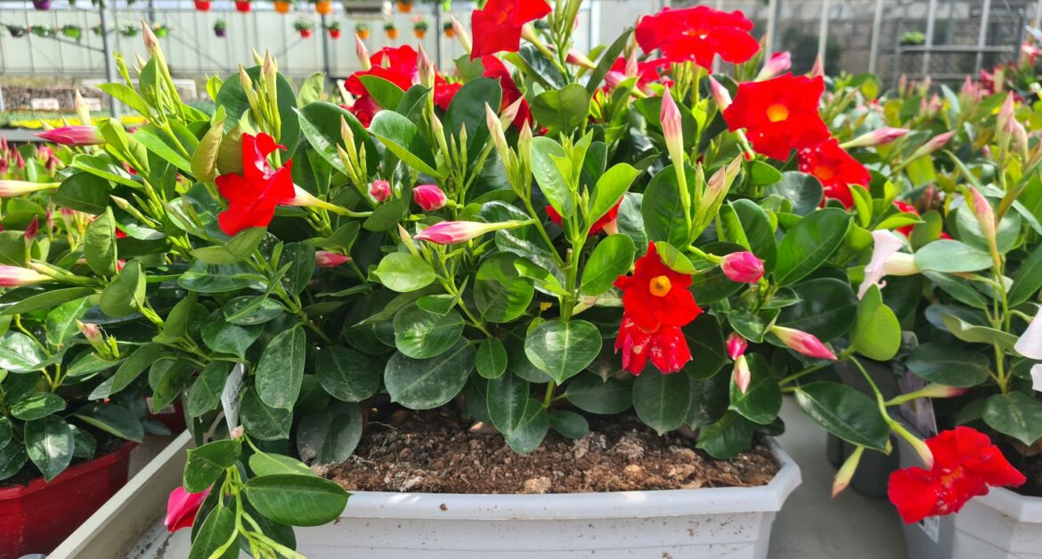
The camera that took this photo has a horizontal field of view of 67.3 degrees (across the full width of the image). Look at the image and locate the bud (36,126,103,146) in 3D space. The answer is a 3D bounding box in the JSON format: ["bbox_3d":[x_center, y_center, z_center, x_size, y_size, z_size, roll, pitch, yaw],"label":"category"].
[{"bbox_3d":[-0.357,-0.114,0.620,0.056,0.016,0.016,3,0,-11],"label":"bud"}]

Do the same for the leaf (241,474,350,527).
[{"bbox_3d":[-0.161,0.158,0.560,0.077,0.040,0.016,5,-30,3],"label":"leaf"}]

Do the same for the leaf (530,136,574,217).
[{"bbox_3d":[0.024,-0.082,0.620,0.033,0.068,0.015,-18,-9,-23],"label":"leaf"}]

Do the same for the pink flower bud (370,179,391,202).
[{"bbox_3d":[-0.125,-0.079,0.700,0.021,0.021,0.035,0,-6,-6],"label":"pink flower bud"}]

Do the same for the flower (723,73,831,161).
[{"bbox_3d":[0.224,-0.142,0.685,0.090,0.080,0.034,-2,-13,11],"label":"flower"}]

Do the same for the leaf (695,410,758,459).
[{"bbox_3d":[0.172,0.129,0.655,0.055,0.014,0.040,-32,56,-16],"label":"leaf"}]

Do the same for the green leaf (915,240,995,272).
[{"bbox_3d":[0.343,-0.018,0.620,0.064,0.012,0.037,5,42,-8],"label":"green leaf"}]

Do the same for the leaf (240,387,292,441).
[{"bbox_3d":[-0.198,0.103,0.612,0.039,0.056,0.013,-26,-23,-8],"label":"leaf"}]

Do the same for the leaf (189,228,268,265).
[{"bbox_3d":[-0.219,-0.024,0.585,0.055,0.020,0.045,-24,30,-29],"label":"leaf"}]

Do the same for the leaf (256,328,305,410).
[{"bbox_3d":[-0.185,0.069,0.600,0.038,0.065,0.013,5,-22,8],"label":"leaf"}]

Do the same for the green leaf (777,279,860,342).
[{"bbox_3d":[0.287,0.030,0.755,0.082,0.068,0.018,-1,-20,-7],"label":"green leaf"}]

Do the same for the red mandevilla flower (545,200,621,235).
[{"bbox_3d":[0.054,-0.056,0.680,0.068,0.060,0.045,-3,28,-15],"label":"red mandevilla flower"}]

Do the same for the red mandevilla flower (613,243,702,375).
[{"bbox_3d":[0.113,0.025,0.645,0.074,0.105,0.045,0,3,6],"label":"red mandevilla flower"}]

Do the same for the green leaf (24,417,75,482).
[{"bbox_3d":[-0.506,0.180,0.840,0.056,0.080,0.018,-6,-29,-13],"label":"green leaf"}]

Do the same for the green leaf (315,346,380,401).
[{"bbox_3d":[-0.165,0.091,0.750,0.062,0.066,0.018,-25,-24,-12],"label":"green leaf"}]

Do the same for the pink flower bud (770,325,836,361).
[{"bbox_3d":[0.238,0.054,0.660,0.060,0.018,0.018,26,-15,17],"label":"pink flower bud"}]

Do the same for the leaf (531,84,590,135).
[{"bbox_3d":[0.035,-0.152,0.700,0.052,0.052,0.018,-2,-30,-1],"label":"leaf"}]

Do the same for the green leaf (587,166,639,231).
[{"bbox_3d":[0.073,-0.064,0.620,0.035,0.063,0.018,37,-6,16],"label":"green leaf"}]

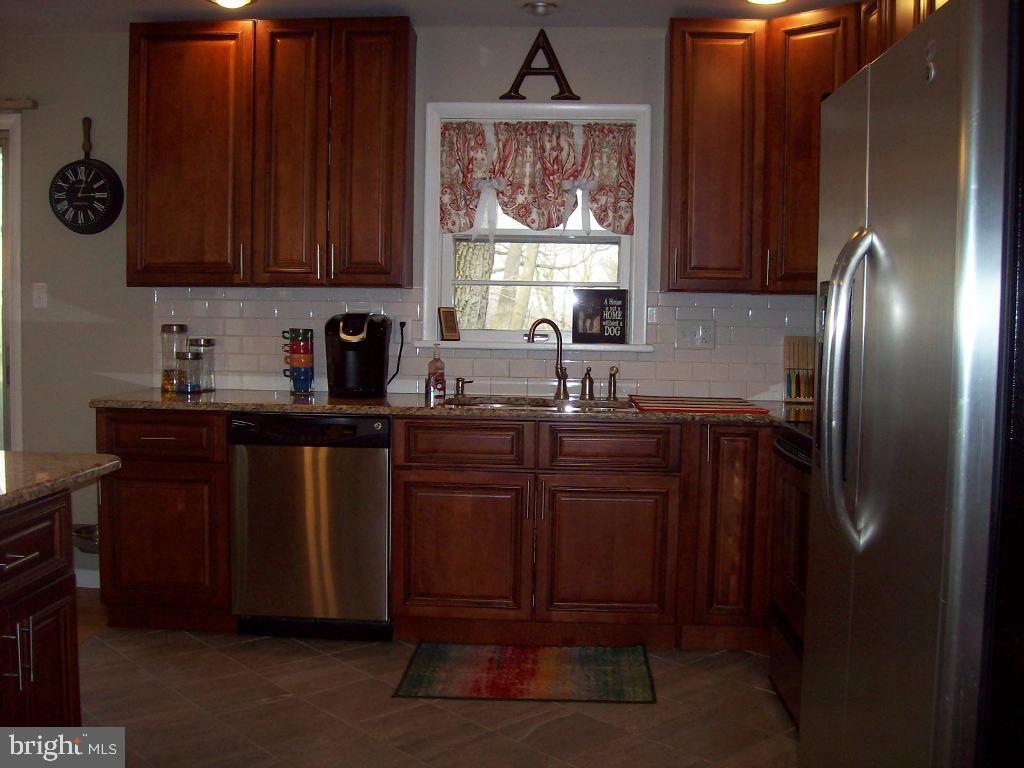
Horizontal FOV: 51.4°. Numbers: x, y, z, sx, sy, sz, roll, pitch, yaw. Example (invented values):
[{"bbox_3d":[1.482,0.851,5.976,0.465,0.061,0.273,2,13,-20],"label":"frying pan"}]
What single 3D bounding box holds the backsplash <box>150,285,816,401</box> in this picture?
[{"bbox_3d":[-0.100,-0.174,4.495,2.940,0.447,0.015,1,4,3],"label":"backsplash"}]

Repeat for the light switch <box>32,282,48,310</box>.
[{"bbox_3d":[-2.041,-0.379,4.610,0.071,0.116,0.012,1,4,3],"label":"light switch"}]

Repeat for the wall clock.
[{"bbox_3d":[-1.841,-0.899,4.511,0.350,0.512,0.050,1,4,3],"label":"wall clock"}]

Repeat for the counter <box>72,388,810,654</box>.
[{"bbox_3d":[-0.105,0.523,4.221,2.970,0.914,0.655,1,4,3],"label":"counter"}]

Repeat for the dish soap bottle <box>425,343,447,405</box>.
[{"bbox_3d":[-0.290,-0.042,4.043,0.072,0.235,0.065,1,4,3],"label":"dish soap bottle"}]

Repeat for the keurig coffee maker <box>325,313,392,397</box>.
[{"bbox_3d":[-0.624,-0.122,4.369,0.260,0.332,0.310,1,4,3],"label":"keurig coffee maker"}]

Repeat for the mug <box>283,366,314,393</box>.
[{"bbox_3d":[-0.895,-0.015,4.469,0.125,0.103,0.095,1,4,3],"label":"mug"}]

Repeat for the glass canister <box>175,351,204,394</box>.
[{"bbox_3d":[-1.324,-0.048,4.346,0.110,0.172,0.110,1,4,3],"label":"glass canister"}]

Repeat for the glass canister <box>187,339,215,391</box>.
[{"bbox_3d":[-1.294,-0.081,4.448,0.108,0.222,0.108,1,4,3],"label":"glass canister"}]

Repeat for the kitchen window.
[{"bbox_3d":[0.109,-0.668,4.485,0.970,1.040,0.100,1,4,3],"label":"kitchen window"}]

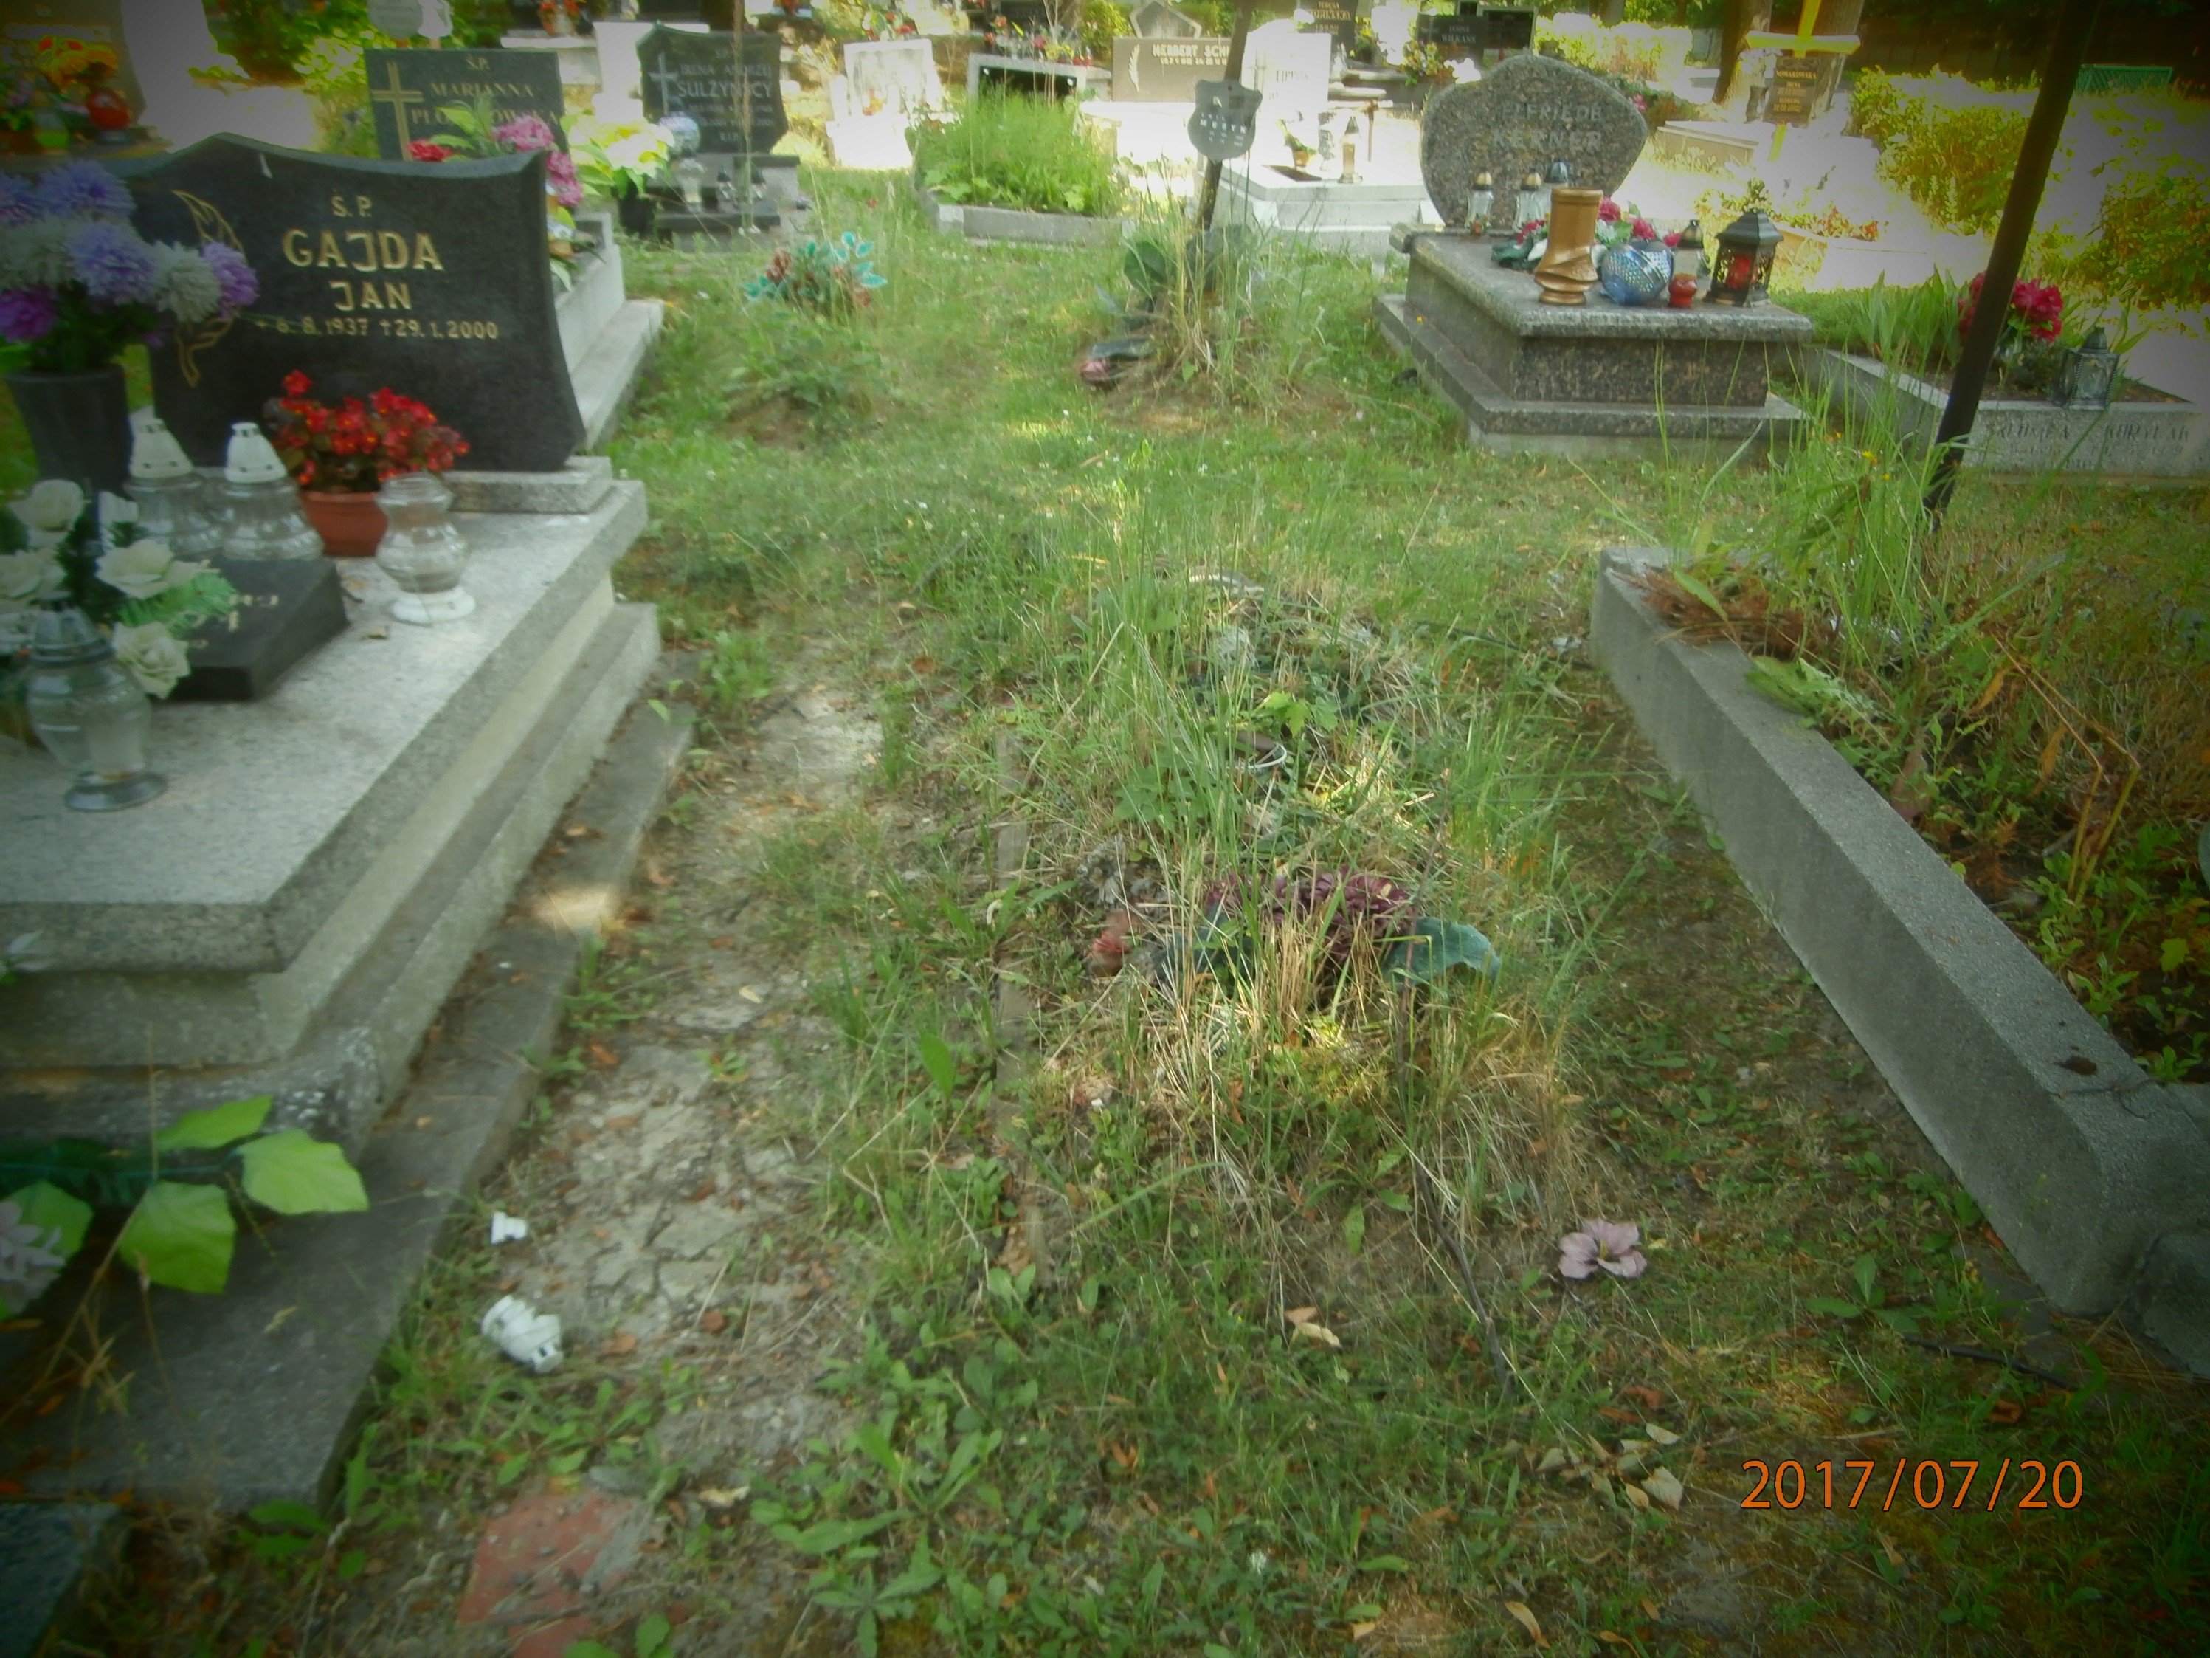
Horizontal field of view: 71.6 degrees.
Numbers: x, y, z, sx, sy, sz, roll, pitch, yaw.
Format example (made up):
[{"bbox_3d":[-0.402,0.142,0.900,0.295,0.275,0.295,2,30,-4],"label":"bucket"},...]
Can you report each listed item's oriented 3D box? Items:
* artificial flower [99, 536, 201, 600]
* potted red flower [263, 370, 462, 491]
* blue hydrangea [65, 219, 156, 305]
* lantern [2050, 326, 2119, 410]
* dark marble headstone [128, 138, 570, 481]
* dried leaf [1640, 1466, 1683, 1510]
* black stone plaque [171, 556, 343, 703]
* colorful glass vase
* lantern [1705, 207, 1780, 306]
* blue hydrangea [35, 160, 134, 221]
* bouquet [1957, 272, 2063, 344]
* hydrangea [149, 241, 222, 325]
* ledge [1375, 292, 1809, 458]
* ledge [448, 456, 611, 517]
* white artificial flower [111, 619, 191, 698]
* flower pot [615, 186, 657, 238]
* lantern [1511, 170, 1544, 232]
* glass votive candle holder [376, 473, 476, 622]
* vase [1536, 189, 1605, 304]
[{"bbox_3d":[-1.278,-0.350,2.050,0.120,0.075,0.100,-10,29,-21],"label":"artificial flower"},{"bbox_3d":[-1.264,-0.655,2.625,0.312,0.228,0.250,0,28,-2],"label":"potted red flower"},{"bbox_3d":[-1.408,-0.803,2.170,0.118,0.110,0.115,-15,32,-28],"label":"blue hydrangea"},{"bbox_3d":[2.822,-1.324,4.385,0.120,0.213,0.120,8,28,13],"label":"lantern"},{"bbox_3d":[-1.388,-0.961,2.824,0.790,0.576,0.100,0,28,-2],"label":"dark marble headstone"},{"bbox_3d":[0.550,0.649,1.510,0.043,0.015,0.045,16,31,25],"label":"dried leaf"},{"bbox_3d":[-1.321,-0.289,2.176,0.345,0.100,0.300,0,28,-2],"label":"black stone plaque"},{"bbox_3d":[1.690,-1.770,4.873,0.214,0.168,0.214,1,27,0],"label":"colorful glass vase"},{"bbox_3d":[1.996,-1.783,4.780,0.150,0.260,0.150,-17,33,-30],"label":"lantern"},{"bbox_3d":[-1.478,-0.919,2.220,0.125,0.100,0.120,-15,32,-28],"label":"blue hydrangea"},{"bbox_3d":[2.950,-1.697,4.996,0.295,0.229,0.234,0,28,-2],"label":"bouquet"},{"bbox_3d":[-1.411,-0.837,2.352,0.105,0.115,0.100,0,28,-2],"label":"hydrangea"},{"bbox_3d":[1.537,-1.608,5.323,0.916,0.131,2.200,1,27,0],"label":"ledge"},{"bbox_3d":[-1.507,-0.731,3.232,0.860,0.062,0.230,0,27,-3],"label":"ledge"},{"bbox_3d":[-1.264,-0.225,2.030,0.095,0.095,0.080,-9,29,-19],"label":"white artificial flower"},{"bbox_3d":[-2.521,-3.347,8.260,0.195,0.250,0.195,0,28,-2],"label":"flower pot"},{"bbox_3d":[1.680,-2.471,6.027,0.110,0.221,0.110,1,27,0],"label":"lantern"},{"bbox_3d":[-1.029,-0.427,2.320,0.133,0.190,0.133,-11,31,-22],"label":"glass votive candle holder"},{"bbox_3d":[1.412,-1.772,4.660,0.190,0.305,0.190,9,29,13],"label":"vase"}]

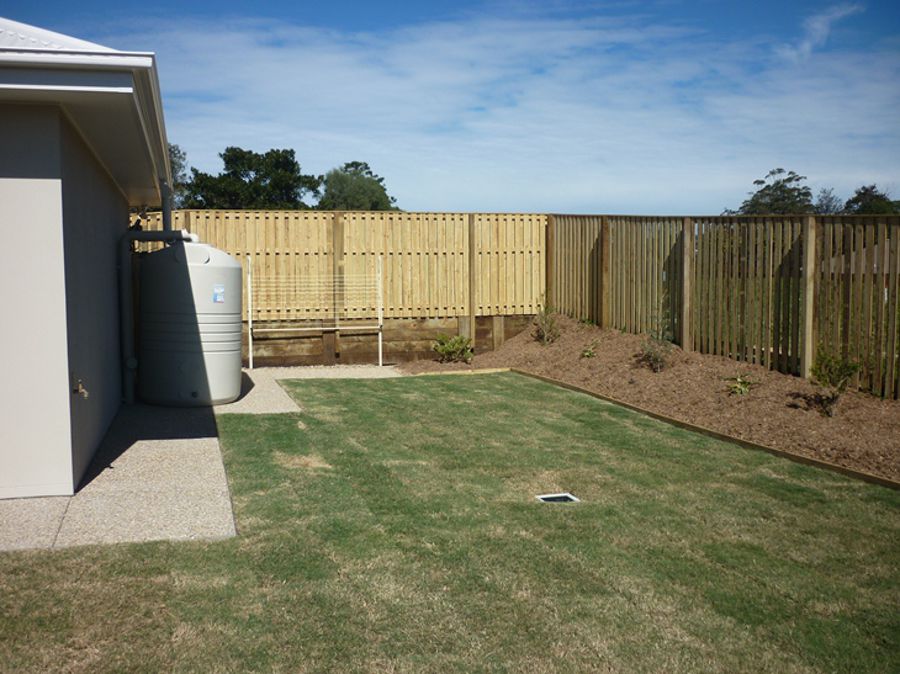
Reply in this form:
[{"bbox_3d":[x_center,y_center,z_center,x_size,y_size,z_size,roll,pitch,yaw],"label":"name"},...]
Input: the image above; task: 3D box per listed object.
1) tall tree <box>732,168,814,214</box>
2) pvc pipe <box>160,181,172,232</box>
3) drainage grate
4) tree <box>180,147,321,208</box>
[{"bbox_3d":[22.596,-6.816,60.304,6.400,9.967,6.400,0,3,0],"label":"tall tree"},{"bbox_3d":[-3.364,-1.552,10.200,0.100,0.630,0.100,-1,4,-18],"label":"pvc pipe"},{"bbox_3d":[0.693,1.034,5.500,0.240,0.030,0.230,-1,4,-13],"label":"drainage grate"},{"bbox_3d":[-10.567,-5.700,46.276,8.000,9.056,7.500,0,3,0],"label":"tree"}]

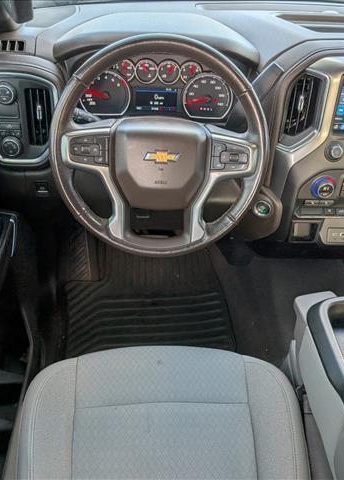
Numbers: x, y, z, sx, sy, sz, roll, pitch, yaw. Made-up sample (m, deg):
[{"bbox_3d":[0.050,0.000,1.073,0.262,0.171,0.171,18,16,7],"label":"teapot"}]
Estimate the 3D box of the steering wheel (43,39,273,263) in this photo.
[{"bbox_3d":[-0.021,-0.158,0.797,0.382,0.382,0.110,1,16,-3],"label":"steering wheel"}]

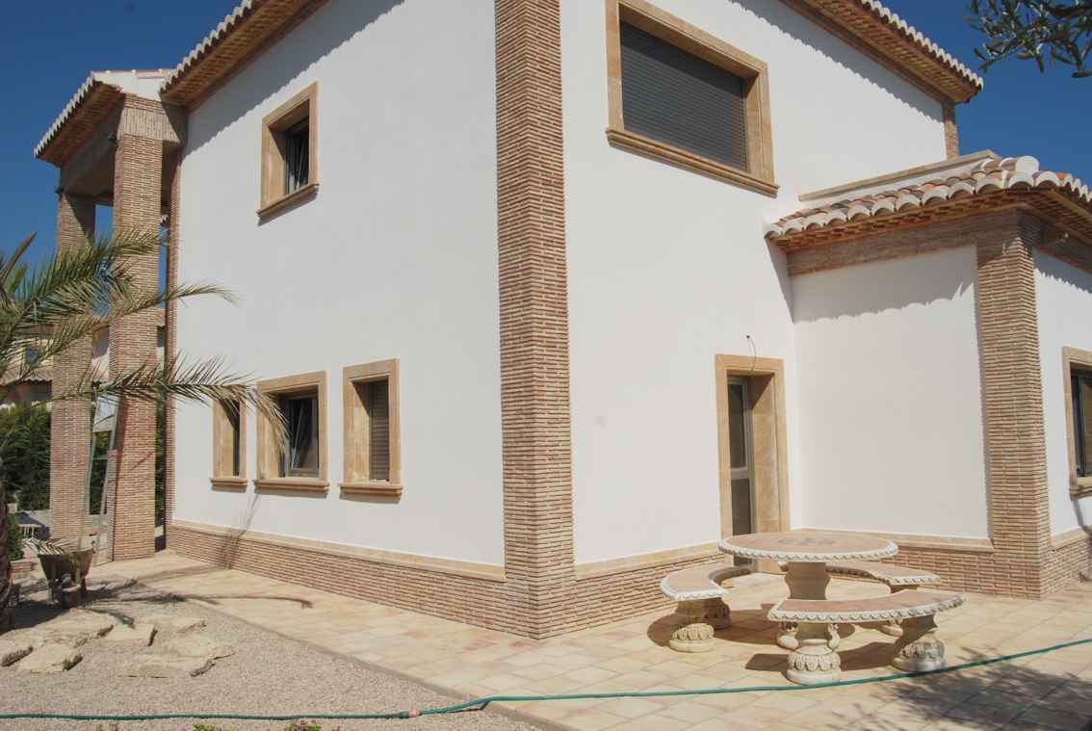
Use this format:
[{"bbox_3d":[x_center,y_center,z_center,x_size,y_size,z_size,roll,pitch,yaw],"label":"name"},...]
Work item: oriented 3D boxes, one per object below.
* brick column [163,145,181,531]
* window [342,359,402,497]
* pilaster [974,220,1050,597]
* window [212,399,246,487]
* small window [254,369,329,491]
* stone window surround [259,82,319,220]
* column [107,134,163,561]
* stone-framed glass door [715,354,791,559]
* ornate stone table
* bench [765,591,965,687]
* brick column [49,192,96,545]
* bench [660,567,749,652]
[{"bbox_3d":[-5.633,-0.316,12.805,0.388,6.277,0.384,3,-7,-43],"label":"brick column"},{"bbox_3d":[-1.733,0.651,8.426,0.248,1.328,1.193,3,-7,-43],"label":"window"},{"bbox_3d":[4.466,0.338,7.842,0.388,3.627,0.372,3,-7,-43],"label":"pilaster"},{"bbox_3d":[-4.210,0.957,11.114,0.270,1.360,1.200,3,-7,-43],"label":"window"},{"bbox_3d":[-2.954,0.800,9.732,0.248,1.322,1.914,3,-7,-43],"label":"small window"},{"bbox_3d":[-3.090,-2.579,10.099,0.248,1.302,1.635,3,-7,-43],"label":"stone window surround"},{"bbox_3d":[-6.127,-0.290,12.227,0.550,6.220,0.390,3,-7,-43],"label":"column"},{"bbox_3d":[2.078,1.074,8.580,1.270,2.304,0.321,4,-7,-43],"label":"stone-framed glass door"},{"bbox_3d":[1.999,1.745,6.340,1.310,0.743,1.310,3,-7,-43],"label":"ornate stone table"},{"bbox_3d":[2.185,1.817,5.526,1.430,0.450,0.540,0,-5,-14],"label":"bench"},{"bbox_3d":[-8.558,-0.006,14.784,0.550,6.220,0.390,3,-7,-43],"label":"brick column"},{"bbox_3d":[1.246,1.933,6.586,0.540,0.450,1.430,-3,-5,20],"label":"bench"}]

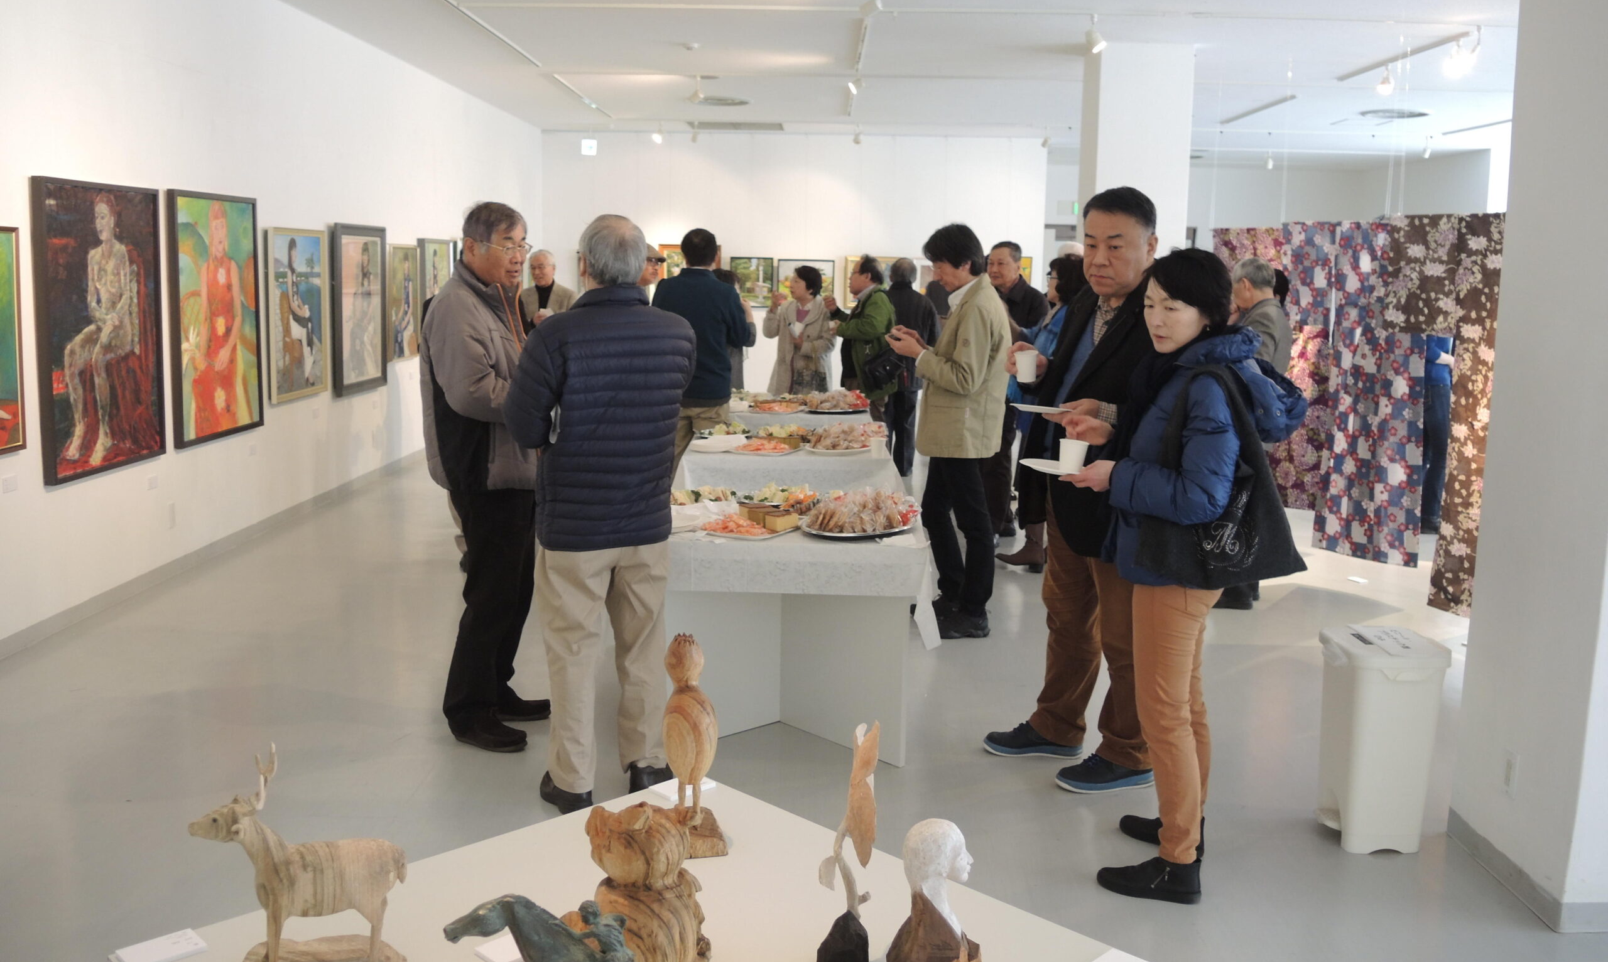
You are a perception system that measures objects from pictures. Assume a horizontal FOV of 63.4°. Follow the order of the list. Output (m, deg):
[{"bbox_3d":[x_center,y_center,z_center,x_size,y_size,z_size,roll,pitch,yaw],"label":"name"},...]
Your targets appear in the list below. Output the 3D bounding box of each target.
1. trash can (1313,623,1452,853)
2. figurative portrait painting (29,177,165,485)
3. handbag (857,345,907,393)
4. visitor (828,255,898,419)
[{"bbox_3d":[1.544,0.694,3.539,0.290,0.555,0.270,1,9,2],"label":"trash can"},{"bbox_3d":[-3.041,-0.662,5.661,0.055,1.240,0.900,3,10,0],"label":"figurative portrait painting"},{"bbox_3d":[0.496,-0.692,8.095,0.290,0.240,0.140,-18,9,-5],"label":"handbag"},{"bbox_3d":[0.364,-0.617,8.205,0.440,1.595,0.500,2,9,7],"label":"visitor"}]

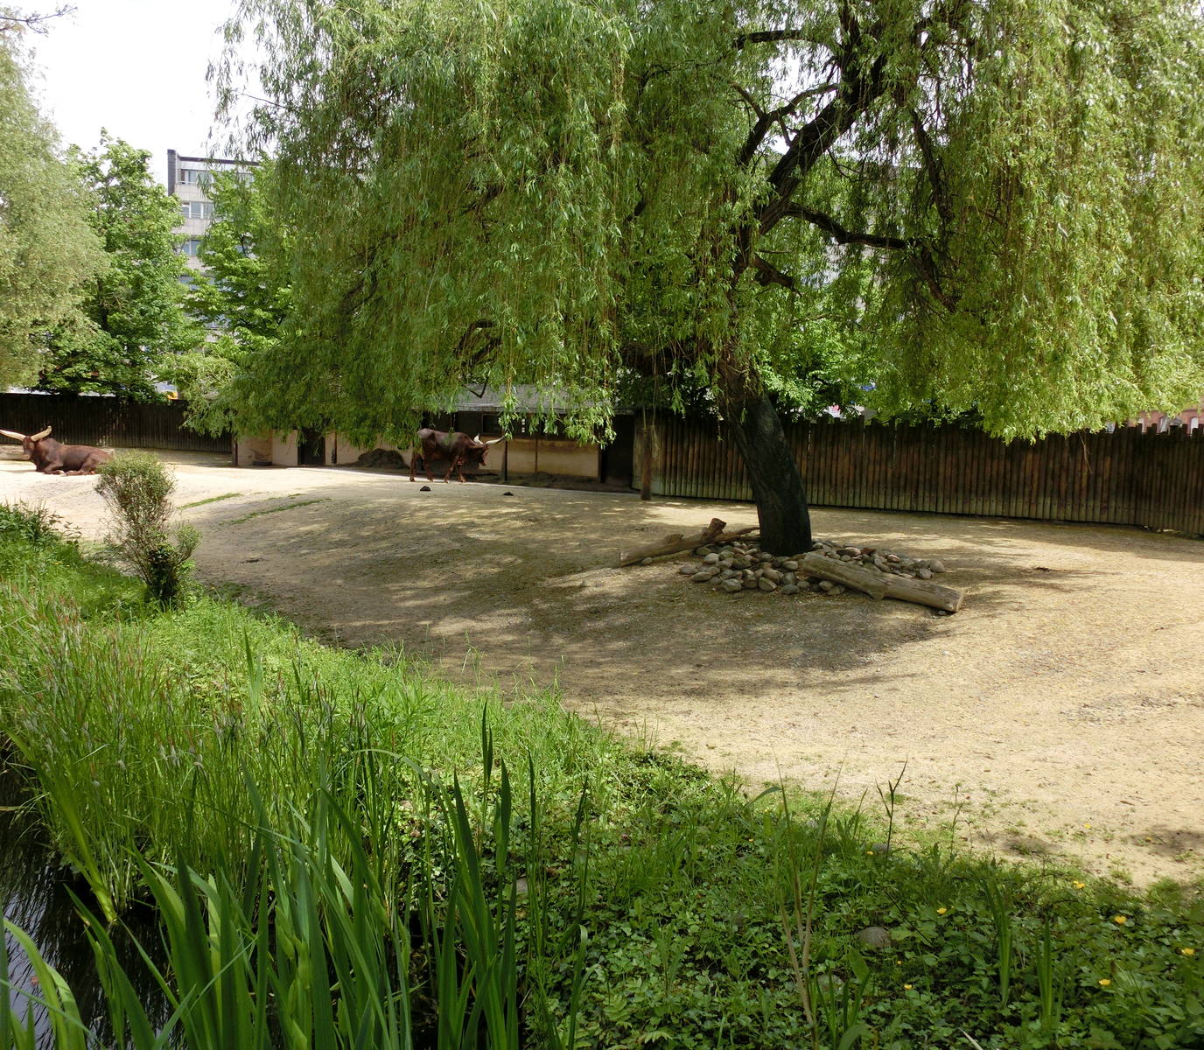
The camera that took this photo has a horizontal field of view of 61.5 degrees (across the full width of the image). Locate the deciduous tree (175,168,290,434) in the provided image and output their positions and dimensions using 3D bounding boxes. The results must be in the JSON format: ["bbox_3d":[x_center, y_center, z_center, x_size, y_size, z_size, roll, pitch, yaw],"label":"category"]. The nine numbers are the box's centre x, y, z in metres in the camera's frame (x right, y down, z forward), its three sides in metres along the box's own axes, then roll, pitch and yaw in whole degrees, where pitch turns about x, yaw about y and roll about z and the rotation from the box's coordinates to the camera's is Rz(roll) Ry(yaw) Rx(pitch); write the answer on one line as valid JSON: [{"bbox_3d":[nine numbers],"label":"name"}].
[{"bbox_3d":[-14.165,-8.439,39.500,5.000,11.000,5.000,2,6,0],"label":"deciduous tree"}]

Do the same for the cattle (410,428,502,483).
[{"bbox_3d":[-3.755,-1.772,26.000,2.200,1.380,0.850,0,6,-20],"label":"cattle"}]

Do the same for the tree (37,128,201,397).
[{"bbox_3d":[-20.059,-9.746,42.000,6.200,12.600,6.200,2,6,0],"label":"tree"}]

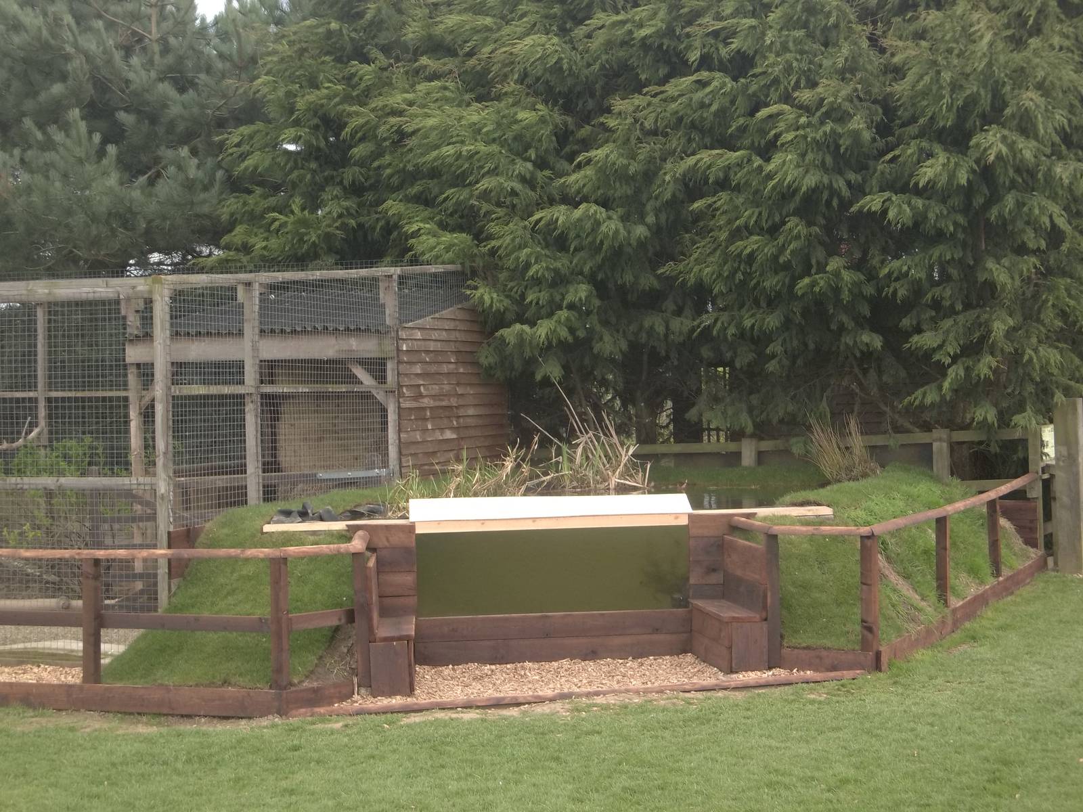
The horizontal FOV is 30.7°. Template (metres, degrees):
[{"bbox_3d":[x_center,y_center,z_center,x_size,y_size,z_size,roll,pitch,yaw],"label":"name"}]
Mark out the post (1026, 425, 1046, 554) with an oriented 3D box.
[{"bbox_3d":[4.396,0.777,17.500,0.105,1.210,0.105,-2,0,22],"label":"post"}]

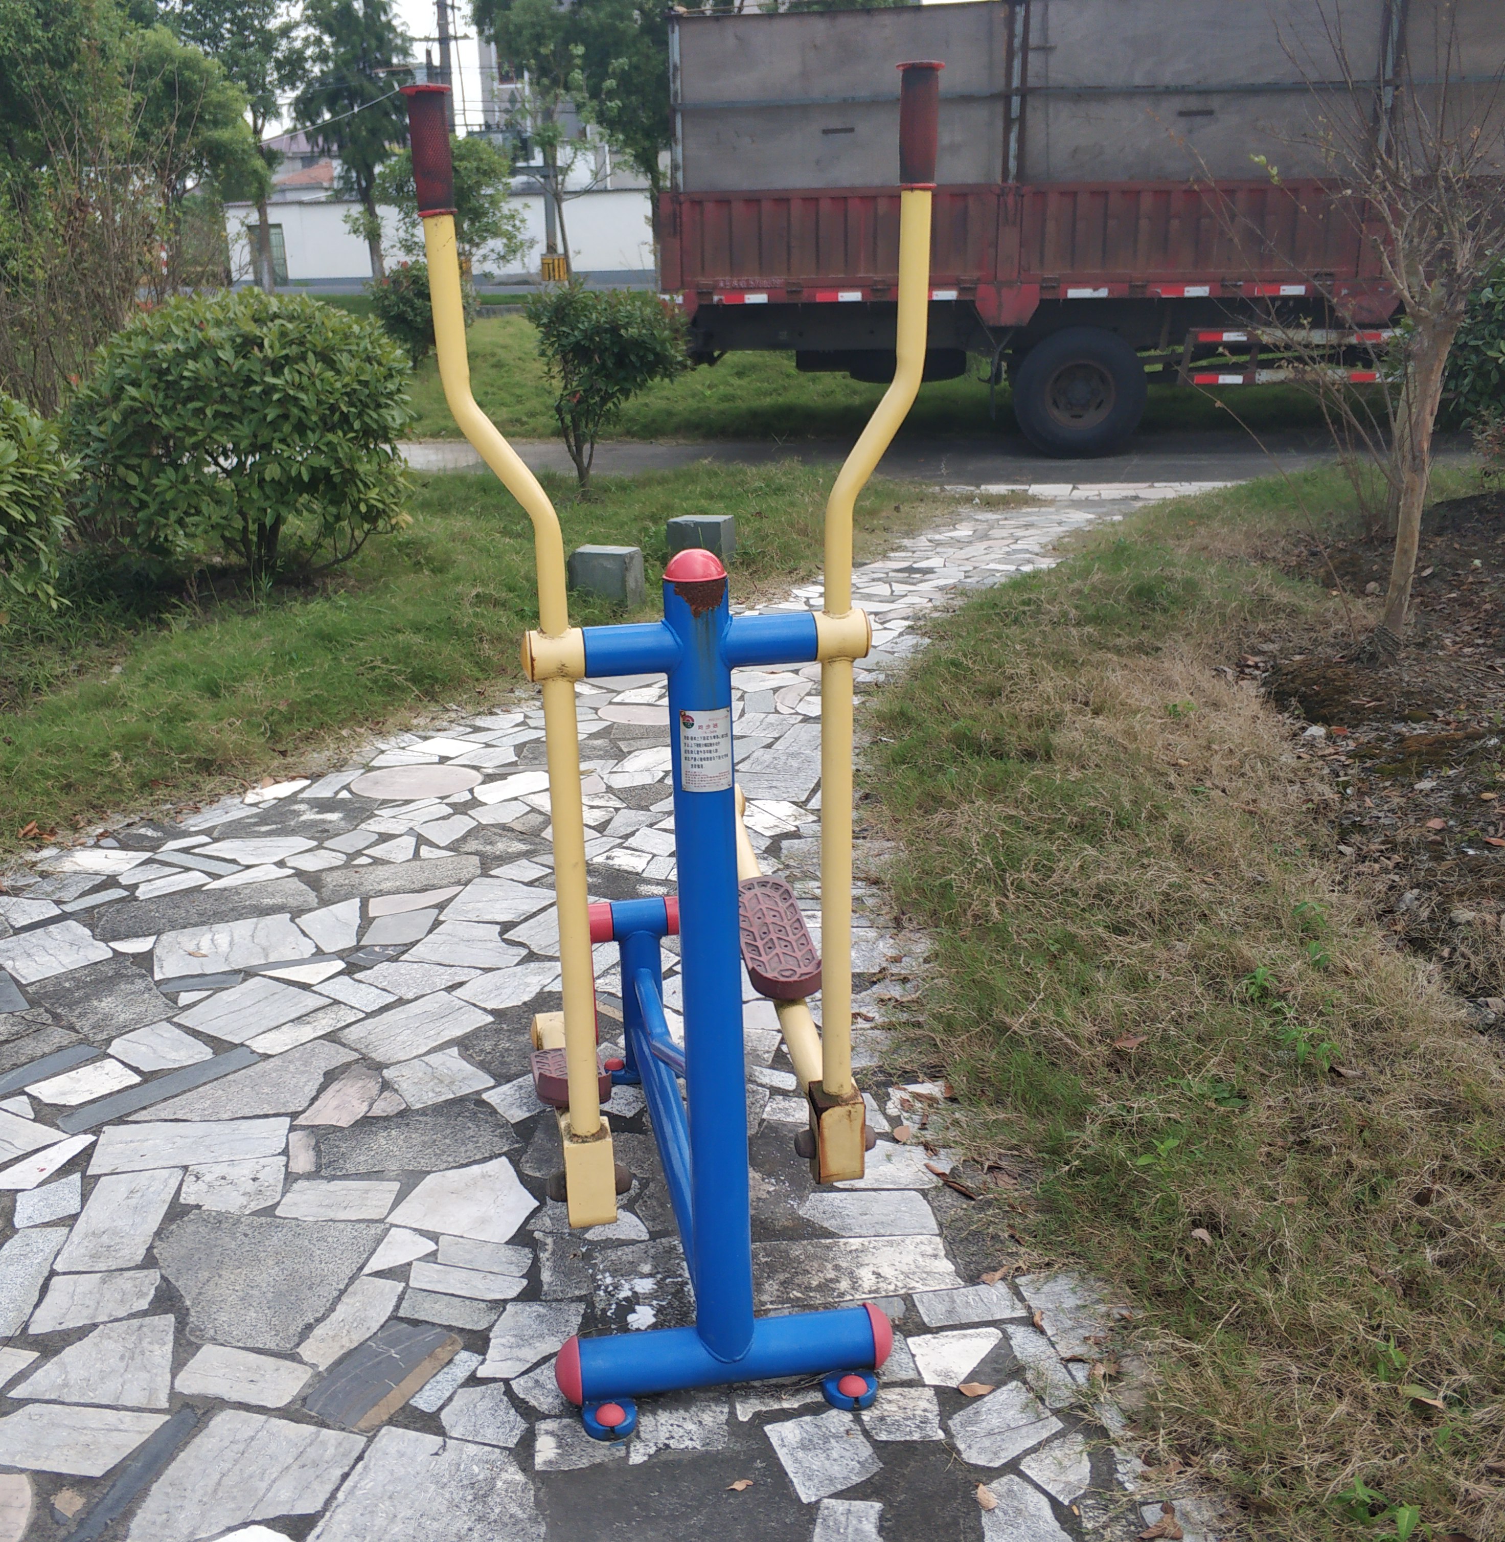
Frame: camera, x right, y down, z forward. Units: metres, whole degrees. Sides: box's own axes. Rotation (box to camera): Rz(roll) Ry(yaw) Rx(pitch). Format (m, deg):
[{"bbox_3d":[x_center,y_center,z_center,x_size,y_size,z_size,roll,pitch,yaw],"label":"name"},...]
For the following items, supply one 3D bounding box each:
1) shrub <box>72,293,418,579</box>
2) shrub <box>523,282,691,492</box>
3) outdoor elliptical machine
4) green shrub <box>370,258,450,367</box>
[{"bbox_3d":[-2.256,-1.481,7.090,1.550,1.208,1.500,-7,20,-16],"label":"shrub"},{"bbox_3d":[-0.827,-2.162,9.087,0.950,1.131,0.950,-3,19,-5],"label":"shrub"},{"bbox_3d":[-0.143,-0.071,2.276,0.550,1.610,1.020,-5,19,-9],"label":"outdoor elliptical machine"},{"bbox_3d":[-3.238,-4.450,15.897,1.150,1.092,1.100,-5,19,-10],"label":"green shrub"}]

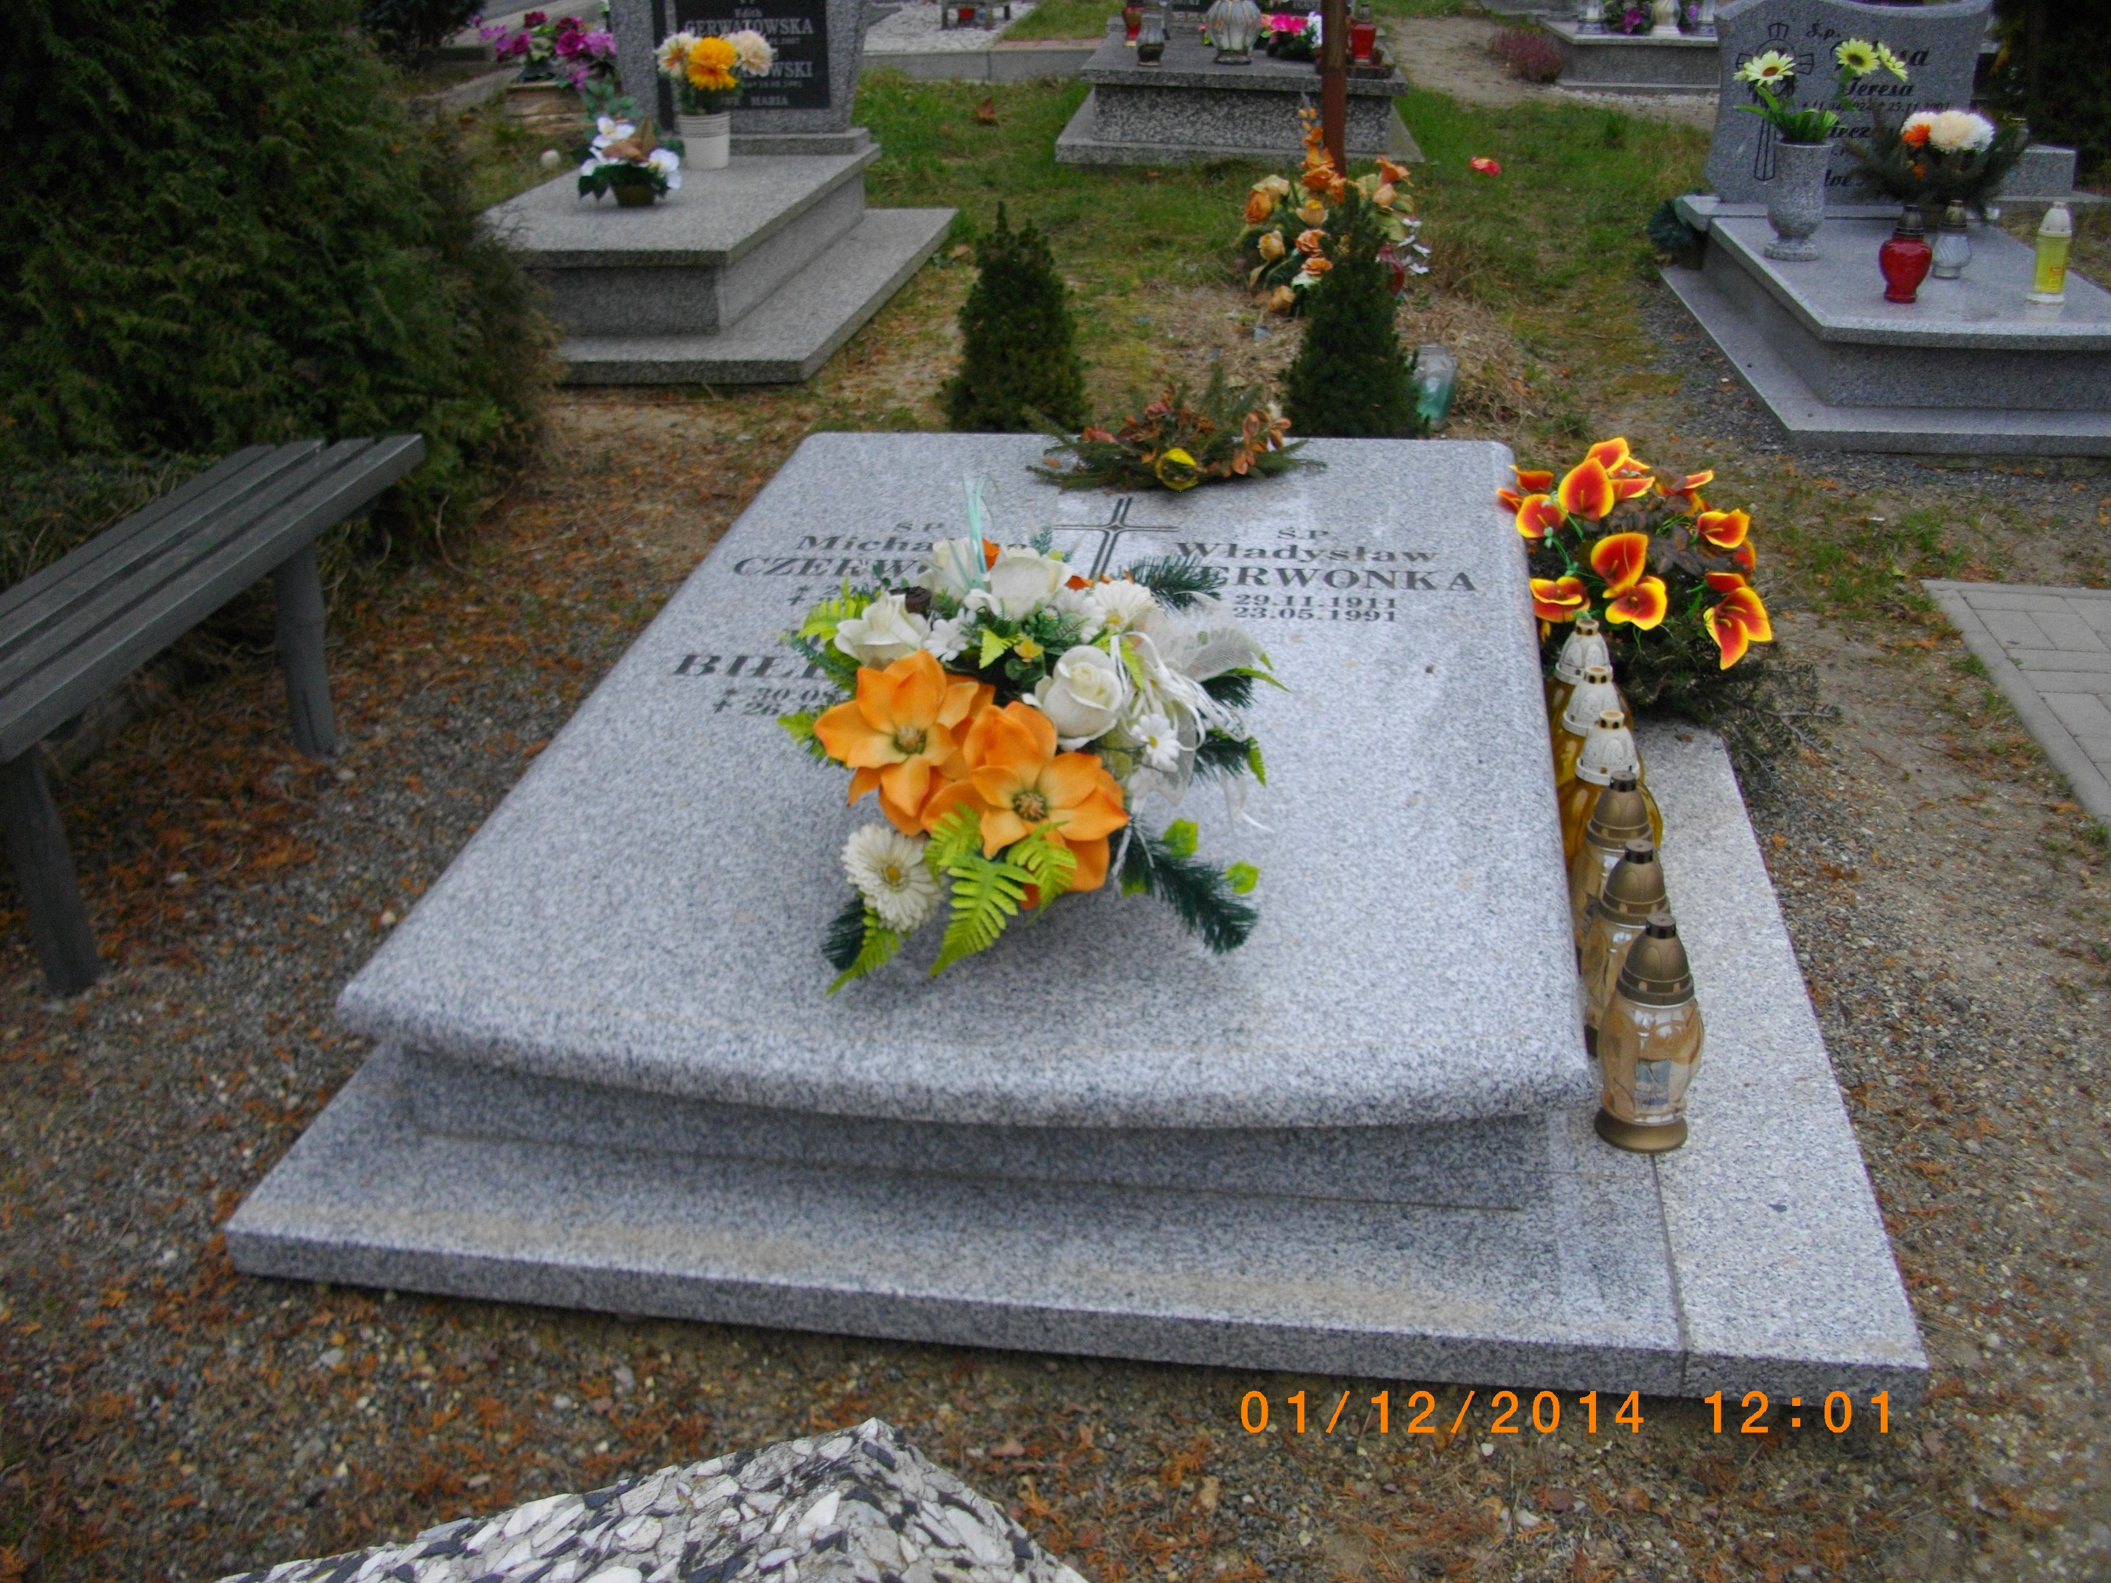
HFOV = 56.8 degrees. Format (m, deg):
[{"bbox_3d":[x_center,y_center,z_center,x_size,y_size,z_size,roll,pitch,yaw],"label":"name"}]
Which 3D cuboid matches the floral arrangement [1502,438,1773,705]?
[{"bbox_3d":[0.940,-0.354,3.155,0.434,0.385,0.378,2,28,9],"label":"floral arrangement"}]

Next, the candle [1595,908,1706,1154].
[{"bbox_3d":[0.654,0.256,2.137,0.113,0.288,0.113,2,28,9],"label":"candle"}]

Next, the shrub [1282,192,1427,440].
[{"bbox_3d":[0.664,-0.999,4.272,0.322,0.616,0.322,2,28,9],"label":"shrub"}]

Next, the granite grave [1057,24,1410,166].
[{"bbox_3d":[0.810,-2.971,8.237,1.456,0.350,1.680,1,28,6],"label":"granite grave"}]

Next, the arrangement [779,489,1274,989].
[{"bbox_3d":[-0.025,-0.086,2.342,0.567,0.371,0.567,2,28,9],"label":"arrangement"}]

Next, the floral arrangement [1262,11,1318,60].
[{"bbox_3d":[0.958,-3.040,7.819,0.252,0.168,0.196,2,28,9],"label":"floral arrangement"}]

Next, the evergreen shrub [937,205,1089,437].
[{"bbox_3d":[-0.103,-1.018,4.396,0.333,0.591,0.333,2,28,9],"label":"evergreen shrub"}]

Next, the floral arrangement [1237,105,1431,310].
[{"bbox_3d":[0.789,-1.673,5.593,0.539,0.553,0.364,2,28,9],"label":"floral arrangement"}]

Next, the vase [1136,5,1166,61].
[{"bbox_3d":[0.379,-3.028,7.799,0.123,0.210,0.123,2,28,9],"label":"vase"}]

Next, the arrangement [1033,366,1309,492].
[{"bbox_3d":[0.217,-0.713,3.684,0.518,0.196,0.329,2,28,9],"label":"arrangement"}]

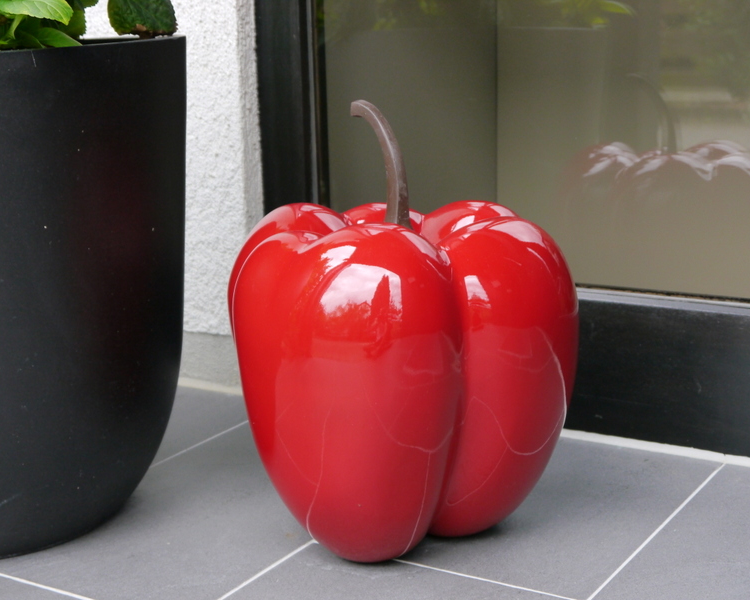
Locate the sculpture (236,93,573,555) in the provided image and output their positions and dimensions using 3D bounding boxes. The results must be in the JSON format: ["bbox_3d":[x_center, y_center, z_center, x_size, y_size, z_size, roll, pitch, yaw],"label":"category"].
[{"bbox_3d":[0.030,0.020,1.386,0.360,0.446,0.360,-2,13,0],"label":"sculpture"}]

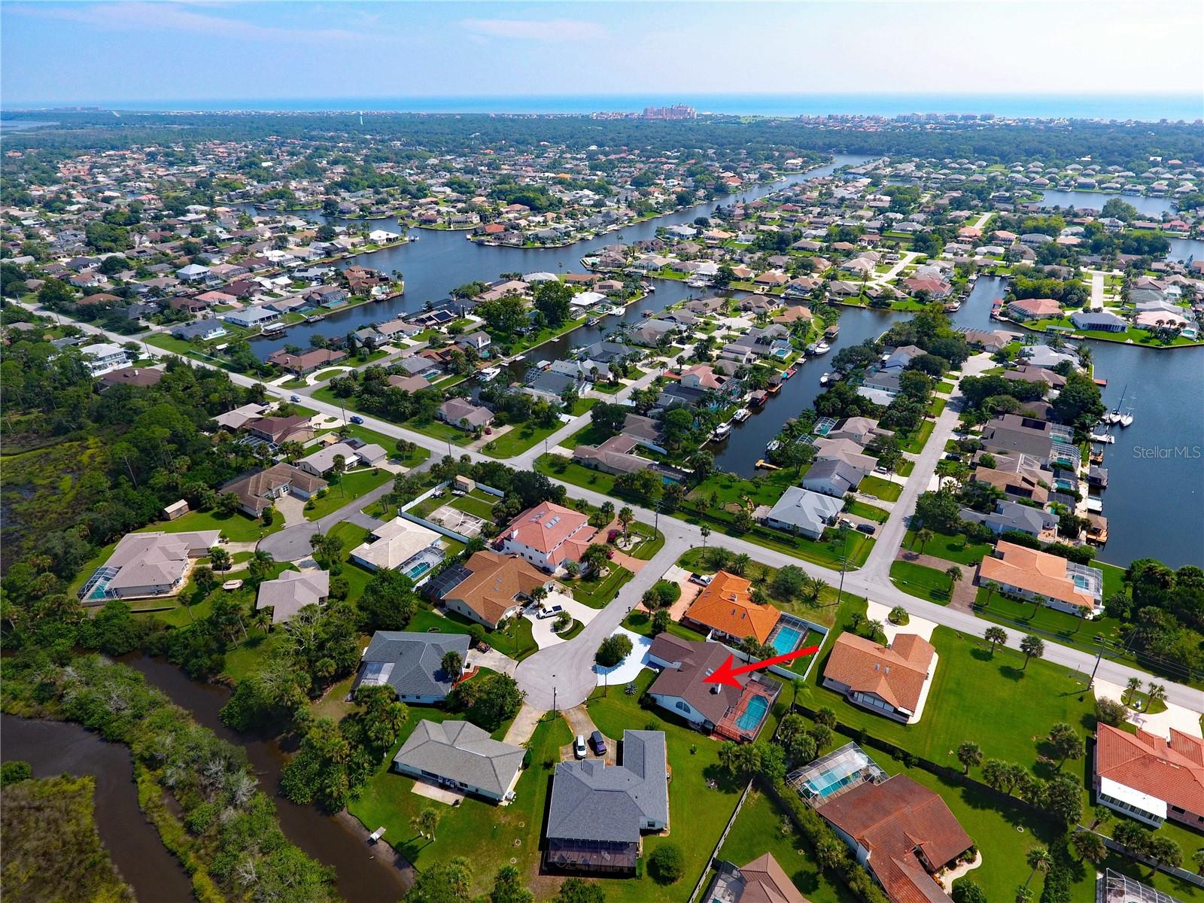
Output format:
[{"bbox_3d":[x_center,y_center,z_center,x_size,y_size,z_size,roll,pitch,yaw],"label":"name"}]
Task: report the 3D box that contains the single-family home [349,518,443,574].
[{"bbox_3d":[-58.726,25.577,195.702,18.500,5.400,20.000,16,32,29],"label":"single-family home"}]

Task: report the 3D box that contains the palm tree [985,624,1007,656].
[{"bbox_3d":[88.660,43.405,157.169,4.900,7.500,4.900,16,32,29],"label":"palm tree"}]

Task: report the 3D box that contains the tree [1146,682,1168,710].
[{"bbox_3d":[113.257,51.018,142.806,4.100,6.900,4.100,16,32,29],"label":"tree"}]

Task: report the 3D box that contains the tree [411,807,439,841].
[{"bbox_3d":[-28.789,60.680,113.282,4.000,7.000,4.000,0,27,0],"label":"tree"}]

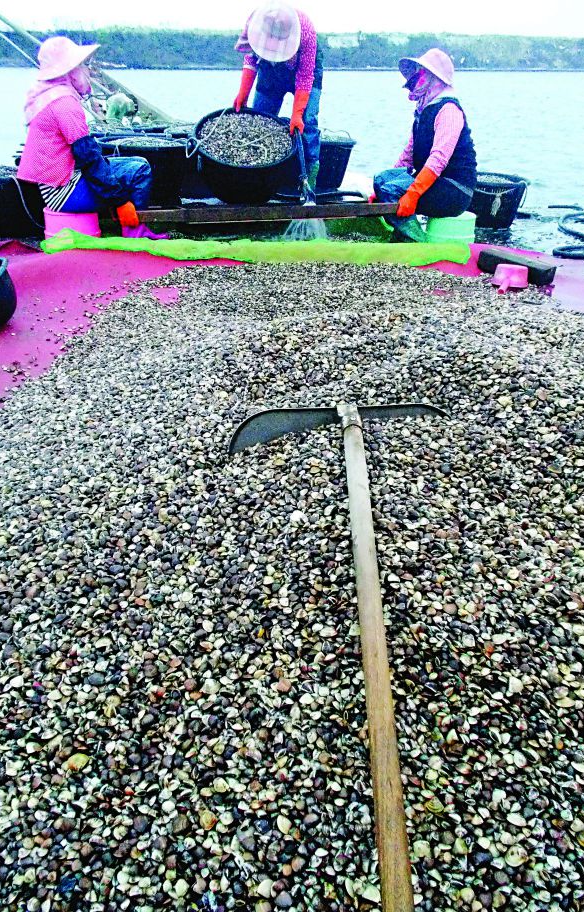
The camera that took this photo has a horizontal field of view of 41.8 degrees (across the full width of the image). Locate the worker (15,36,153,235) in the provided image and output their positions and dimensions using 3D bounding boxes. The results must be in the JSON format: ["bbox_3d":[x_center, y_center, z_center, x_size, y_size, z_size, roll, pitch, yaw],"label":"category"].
[{"bbox_3d":[-1.122,-1.807,4.383,0.780,1.050,0.500,-3,28,-7],"label":"worker"}]

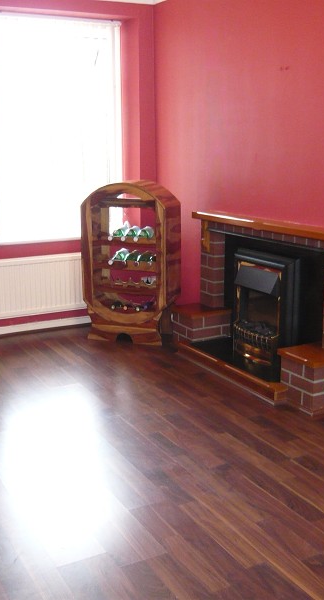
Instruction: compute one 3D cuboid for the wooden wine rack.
[{"bbox_3d":[-0.227,-0.297,4.967,0.670,1.194,0.348,4,13,20],"label":"wooden wine rack"}]

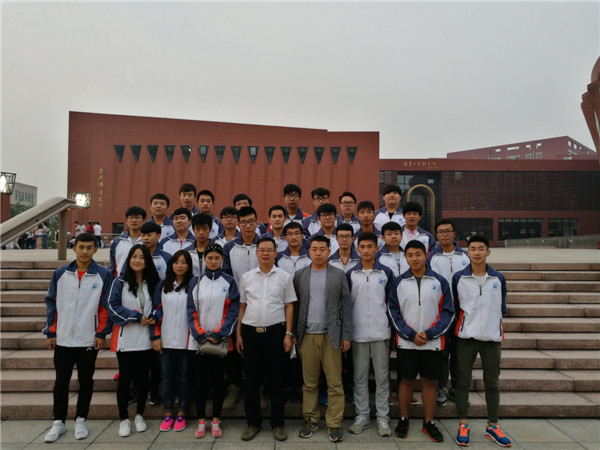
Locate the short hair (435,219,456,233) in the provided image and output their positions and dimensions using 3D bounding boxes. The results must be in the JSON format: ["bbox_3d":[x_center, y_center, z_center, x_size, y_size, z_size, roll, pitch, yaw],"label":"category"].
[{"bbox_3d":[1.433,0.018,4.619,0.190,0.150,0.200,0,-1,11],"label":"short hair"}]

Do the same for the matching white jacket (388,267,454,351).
[{"bbox_3d":[1.077,0.734,4.140,0.570,0.710,0.330,0,0,10],"label":"matching white jacket"}]

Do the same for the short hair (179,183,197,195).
[{"bbox_3d":[-1.375,-0.431,5.732,0.200,0.155,0.205,0,-1,-6],"label":"short hair"}]

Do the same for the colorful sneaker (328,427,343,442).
[{"bbox_3d":[0.324,1.807,4.172,0.105,0.110,0.285,0,0,-6],"label":"colorful sneaker"}]

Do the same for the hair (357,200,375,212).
[{"bbox_3d":[0.729,-0.172,5.170,0.185,0.165,0.210,0,0,6],"label":"hair"}]

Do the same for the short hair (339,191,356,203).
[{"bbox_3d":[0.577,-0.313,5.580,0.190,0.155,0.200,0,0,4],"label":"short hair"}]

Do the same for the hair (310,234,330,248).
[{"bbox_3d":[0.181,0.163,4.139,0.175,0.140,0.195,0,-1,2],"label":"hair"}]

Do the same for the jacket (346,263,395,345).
[{"bbox_3d":[0.634,0.695,4.250,0.500,0.710,0.290,0,0,7],"label":"jacket"}]

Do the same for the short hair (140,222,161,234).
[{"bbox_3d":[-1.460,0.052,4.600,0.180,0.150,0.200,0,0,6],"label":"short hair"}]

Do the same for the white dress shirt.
[{"bbox_3d":[-0.286,0.620,4.120,0.510,0.560,0.290,0,0,-3],"label":"white dress shirt"}]

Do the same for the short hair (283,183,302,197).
[{"bbox_3d":[-0.087,-0.406,5.619,0.195,0.165,0.210,0,-1,0],"label":"short hair"}]

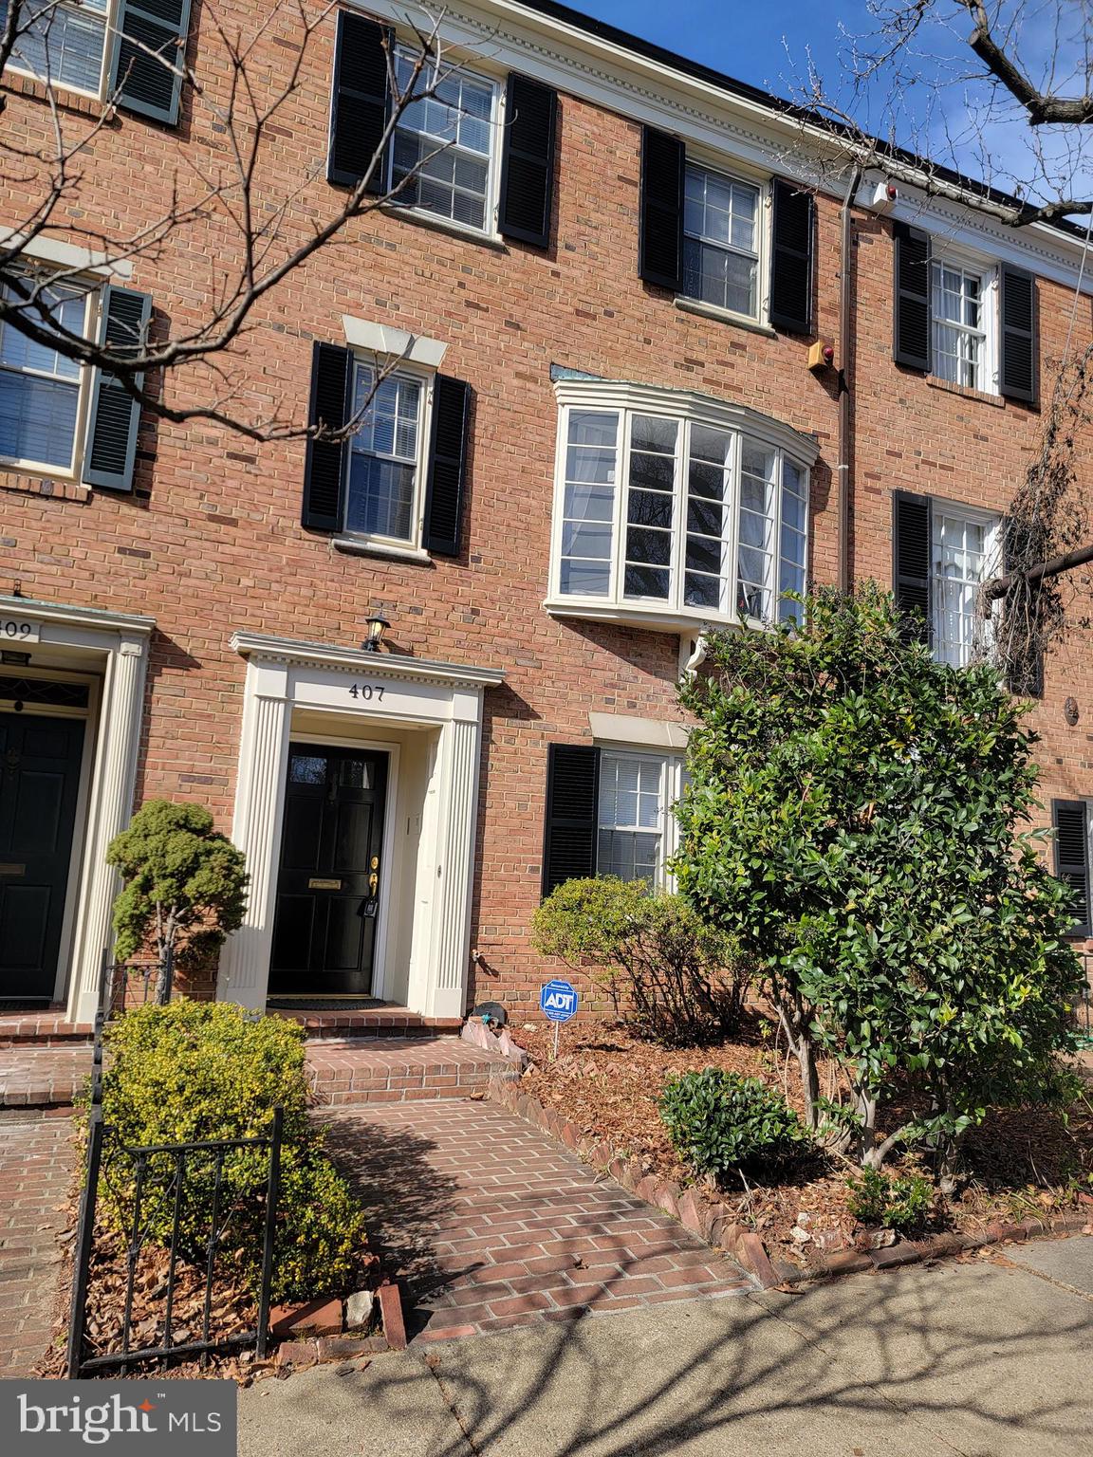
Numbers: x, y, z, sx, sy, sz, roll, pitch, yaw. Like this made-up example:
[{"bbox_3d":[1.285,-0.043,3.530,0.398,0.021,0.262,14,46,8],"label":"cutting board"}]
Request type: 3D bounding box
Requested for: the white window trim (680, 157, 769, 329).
[{"bbox_3d":[1.601,-4.365,9.104,0.966,1.477,0.140,7,-9,-23],"label":"white window trim"}]

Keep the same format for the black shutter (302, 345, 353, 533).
[{"bbox_3d":[-1.644,-2.193,7.599,0.291,1.448,0.040,7,-9,-23],"label":"black shutter"}]

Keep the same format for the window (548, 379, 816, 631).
[{"bbox_3d":[1.325,-1.787,8.685,2.737,1.992,0.488,7,-9,-23],"label":"window"}]

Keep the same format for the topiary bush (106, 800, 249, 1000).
[{"bbox_3d":[-2.277,1.187,6.172,0.812,1.484,0.800,7,-9,-23],"label":"topiary bush"}]

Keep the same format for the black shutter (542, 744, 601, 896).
[{"bbox_3d":[0.182,0.768,7.758,0.451,1.302,0.050,7,-9,-23],"label":"black shutter"}]

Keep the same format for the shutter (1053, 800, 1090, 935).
[{"bbox_3d":[5.383,1.423,10.356,0.492,1.354,0.040,7,-9,-23],"label":"shutter"}]

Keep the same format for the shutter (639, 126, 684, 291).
[{"bbox_3d":[1.006,-4.499,8.742,0.436,1.450,0.050,7,-9,-23],"label":"shutter"}]

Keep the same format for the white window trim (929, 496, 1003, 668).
[{"bbox_3d":[4.069,-1.341,9.865,0.937,1.732,0.140,7,-9,-23],"label":"white window trim"}]

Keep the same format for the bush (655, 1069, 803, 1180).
[{"bbox_3d":[0.852,1.825,4.639,0.671,0.492,0.671,7,-9,-23],"label":"bush"}]

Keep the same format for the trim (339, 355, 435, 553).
[{"bbox_3d":[-1.211,-2.050,7.568,0.667,1.555,0.140,7,-9,-23],"label":"trim"}]

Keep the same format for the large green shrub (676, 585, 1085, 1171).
[{"bbox_3d":[1.726,0.699,5.439,1.978,3.071,1.978,7,-9,-23],"label":"large green shrub"}]

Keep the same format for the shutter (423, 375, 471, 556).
[{"bbox_3d":[-0.778,-2.088,7.976,0.290,1.431,0.040,7,-9,-23],"label":"shutter"}]

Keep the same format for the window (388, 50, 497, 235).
[{"bbox_3d":[-0.815,-4.650,8.049,0.944,1.491,0.140,7,-9,-23],"label":"window"}]

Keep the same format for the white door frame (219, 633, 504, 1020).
[{"bbox_3d":[-1.419,0.770,7.470,2.050,2.645,0.570,7,-9,-23],"label":"white door frame"}]

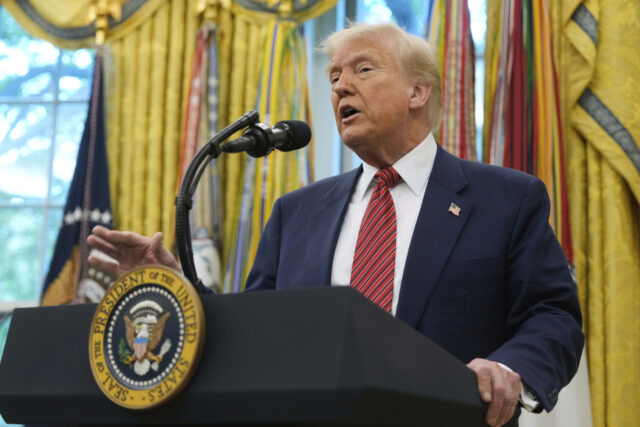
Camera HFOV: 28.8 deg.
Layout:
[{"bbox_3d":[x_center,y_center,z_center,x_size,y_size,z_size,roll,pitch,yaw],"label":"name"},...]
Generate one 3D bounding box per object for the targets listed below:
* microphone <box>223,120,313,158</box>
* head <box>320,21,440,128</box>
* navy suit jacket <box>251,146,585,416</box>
[{"bbox_3d":[-0.083,-0.112,1.880,0.047,0.050,0.172,-9,3,45],"label":"microphone"},{"bbox_3d":[0.116,-0.243,2.330,0.185,0.250,0.235,-10,-14,39],"label":"head"},{"bbox_3d":[0.120,0.245,2.230,0.660,0.770,0.450,-4,-12,28],"label":"navy suit jacket"}]

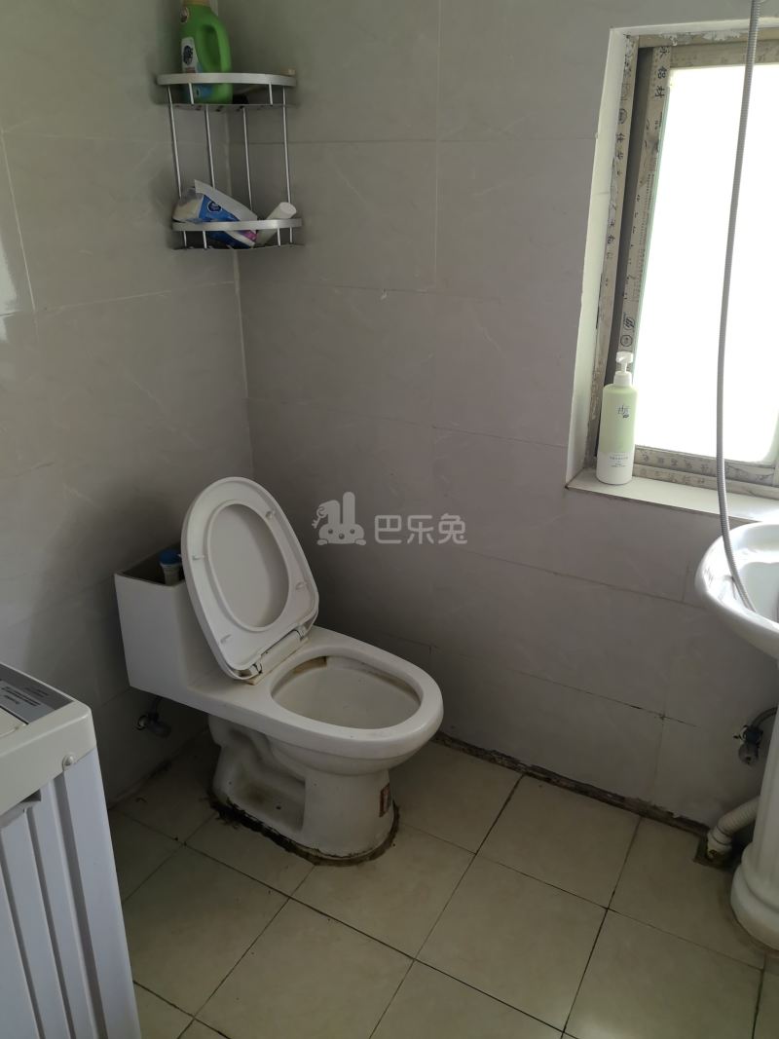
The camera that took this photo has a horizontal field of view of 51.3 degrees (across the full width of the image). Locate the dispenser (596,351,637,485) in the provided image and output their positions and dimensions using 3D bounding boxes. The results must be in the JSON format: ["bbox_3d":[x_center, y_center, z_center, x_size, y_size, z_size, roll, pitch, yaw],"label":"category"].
[{"bbox_3d":[0.485,-0.213,1.710,0.076,0.272,0.077,1,24,7],"label":"dispenser"}]

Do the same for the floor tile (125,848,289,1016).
[{"bbox_3d":[-0.414,0.836,1.677,0.299,0.010,0.299,13,28,26],"label":"floor tile"}]

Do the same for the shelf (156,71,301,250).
[{"bbox_3d":[-0.328,-0.764,1.738,0.280,0.339,0.215,-7,26,-15],"label":"shelf"}]

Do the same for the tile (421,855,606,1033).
[{"bbox_3d":[0.256,0.847,1.652,0.299,0.010,0.299,13,28,26],"label":"tile"}]

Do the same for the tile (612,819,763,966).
[{"bbox_3d":[0.662,0.799,1.757,0.299,0.010,0.295,13,28,26],"label":"tile"}]

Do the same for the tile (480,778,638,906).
[{"bbox_3d":[0.399,0.738,1.888,0.299,0.010,0.295,13,28,26],"label":"tile"}]

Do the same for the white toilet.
[{"bbox_3d":[-0.205,0.319,1.837,0.719,0.800,0.355,12,27,27],"label":"white toilet"}]

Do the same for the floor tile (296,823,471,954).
[{"bbox_3d":[-0.007,0.787,1.784,0.299,0.010,0.299,13,28,26],"label":"floor tile"}]

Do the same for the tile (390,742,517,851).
[{"bbox_3d":[0.137,0.678,2.020,0.299,0.010,0.295,13,28,26],"label":"tile"}]

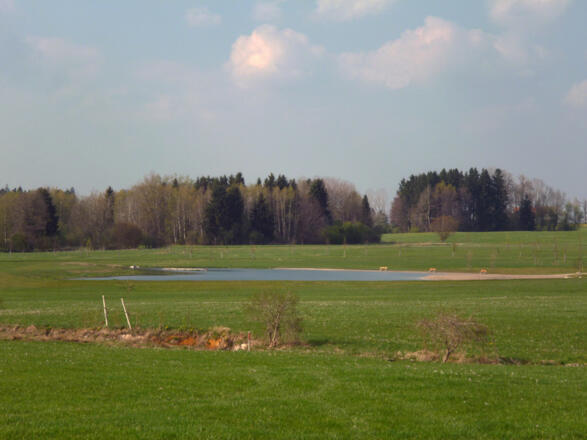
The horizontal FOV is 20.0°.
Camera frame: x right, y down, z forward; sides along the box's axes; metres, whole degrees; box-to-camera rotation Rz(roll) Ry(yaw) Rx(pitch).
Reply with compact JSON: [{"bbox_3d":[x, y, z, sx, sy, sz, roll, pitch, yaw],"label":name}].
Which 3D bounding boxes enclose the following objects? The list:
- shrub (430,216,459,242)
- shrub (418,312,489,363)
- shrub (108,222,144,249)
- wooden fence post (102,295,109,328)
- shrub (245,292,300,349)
[{"bbox_3d":[40.897,2.573,450.000,7.584,7.042,7.584,0,-1,0],"label":"shrub"},{"bbox_3d":[5.778,4.243,60.000,2.528,1.806,2.401,0,-1,0],"label":"shrub"},{"bbox_3d":[-45.733,4.245,455.000,9.859,7.120,8.873,0,-1,0],"label":"shrub"},{"bbox_3d":[-8.034,3.910,71.000,0.100,1.430,0.100,-7,-1,0],"label":"wooden fence post"},{"bbox_3d":[-0.755,3.952,66.000,2.224,2.304,2.113,0,-1,0],"label":"shrub"}]

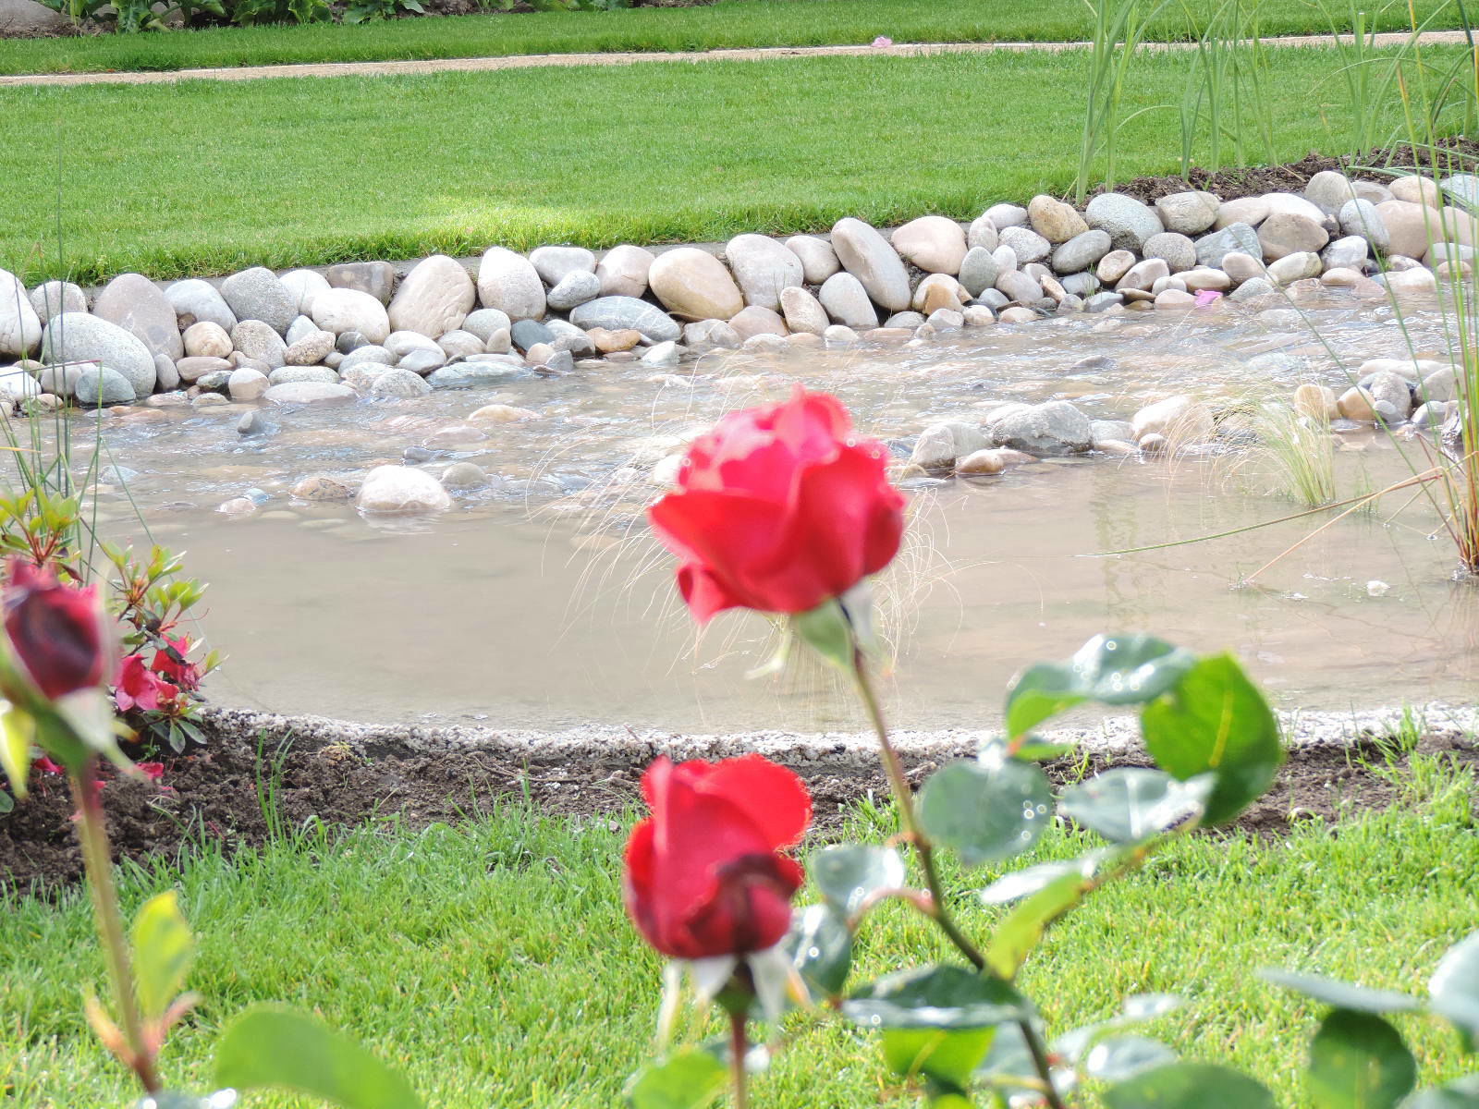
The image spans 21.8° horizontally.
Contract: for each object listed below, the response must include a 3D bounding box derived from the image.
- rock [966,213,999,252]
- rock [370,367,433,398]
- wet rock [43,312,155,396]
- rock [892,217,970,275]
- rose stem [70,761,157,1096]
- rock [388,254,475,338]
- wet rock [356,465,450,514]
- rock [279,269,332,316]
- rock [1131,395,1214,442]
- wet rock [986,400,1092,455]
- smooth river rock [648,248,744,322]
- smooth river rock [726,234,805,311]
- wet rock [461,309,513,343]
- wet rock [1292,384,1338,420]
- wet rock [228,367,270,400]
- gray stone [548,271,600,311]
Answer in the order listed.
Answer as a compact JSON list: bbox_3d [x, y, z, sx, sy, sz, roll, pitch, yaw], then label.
[{"bbox_3d":[0.512,-0.677,8.100,0.068,0.084,0.075,0,14,0],"label":"rock"},{"bbox_3d":[-0.559,-0.276,6.360,0.106,0.065,0.090,-1,17,-5],"label":"rock"},{"bbox_3d":[-1.013,-0.317,6.077,0.194,0.120,0.108,24,14,-6],"label":"wet rock"},{"bbox_3d":[0.346,-0.559,6.970,0.141,0.105,0.115,1,17,3],"label":"rock"},{"bbox_3d":[-0.175,0.105,1.080,0.015,0.097,0.014,-11,14,0],"label":"rose stem"},{"bbox_3d":[-0.596,-0.500,7.450,0.166,0.155,0.125,0,14,0],"label":"rock"},{"bbox_3d":[-0.543,-0.103,6.210,0.150,0.090,0.120,0,14,0],"label":"wet rock"},{"bbox_3d":[-0.749,-0.449,6.666,0.098,0.094,0.080,0,14,0],"label":"rock"},{"bbox_3d":[0.690,-0.211,6.120,0.132,0.082,0.105,2,17,6],"label":"rock"},{"bbox_3d":[0.516,-0.217,6.630,0.180,0.098,0.135,0,14,0],"label":"wet rock"},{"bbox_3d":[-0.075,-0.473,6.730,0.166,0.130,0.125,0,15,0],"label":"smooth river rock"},{"bbox_3d":[0.048,-0.519,7.100,0.145,0.145,0.107,0,14,0],"label":"smooth river rock"},{"bbox_3d":[-0.442,-0.399,6.747,0.091,0.067,0.077,0,14,0],"label":"wet rock"},{"bbox_3d":[1.031,-0.269,6.870,0.082,0.070,0.075,0,14,0],"label":"wet rock"},{"bbox_3d":[-0.901,-0.313,7.060,0.077,0.065,0.070,0,14,0],"label":"wet rock"},{"bbox_3d":[-0.285,-0.452,6.600,0.094,0.067,0.072,0,15,0],"label":"gray stone"}]

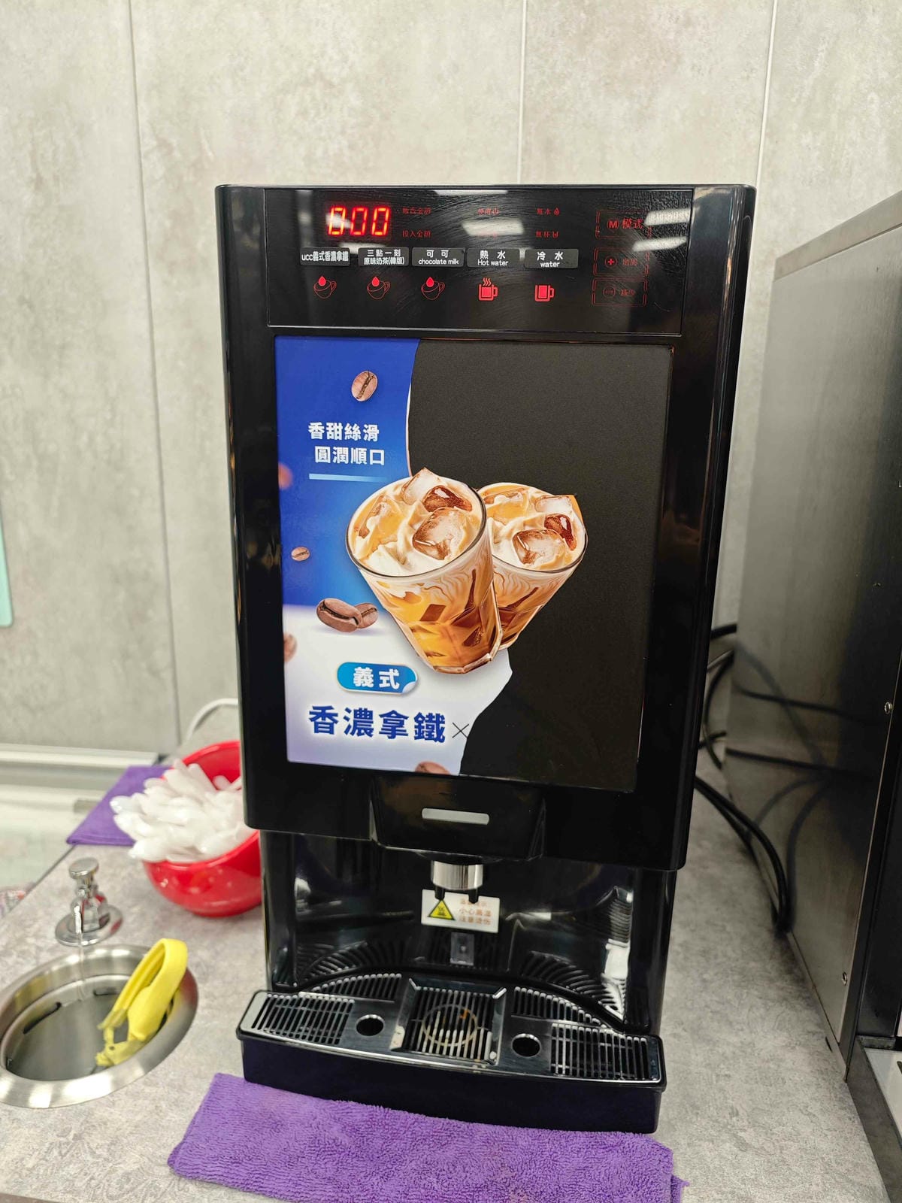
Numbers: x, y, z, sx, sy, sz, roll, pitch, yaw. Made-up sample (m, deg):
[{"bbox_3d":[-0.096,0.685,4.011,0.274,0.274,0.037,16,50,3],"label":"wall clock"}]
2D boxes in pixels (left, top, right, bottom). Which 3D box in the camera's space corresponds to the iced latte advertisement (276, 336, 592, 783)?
[{"bbox_3d":[-0.012,-0.019,0.501,0.193,0.275,0.002,3,14,7],"label":"iced latte advertisement"}]

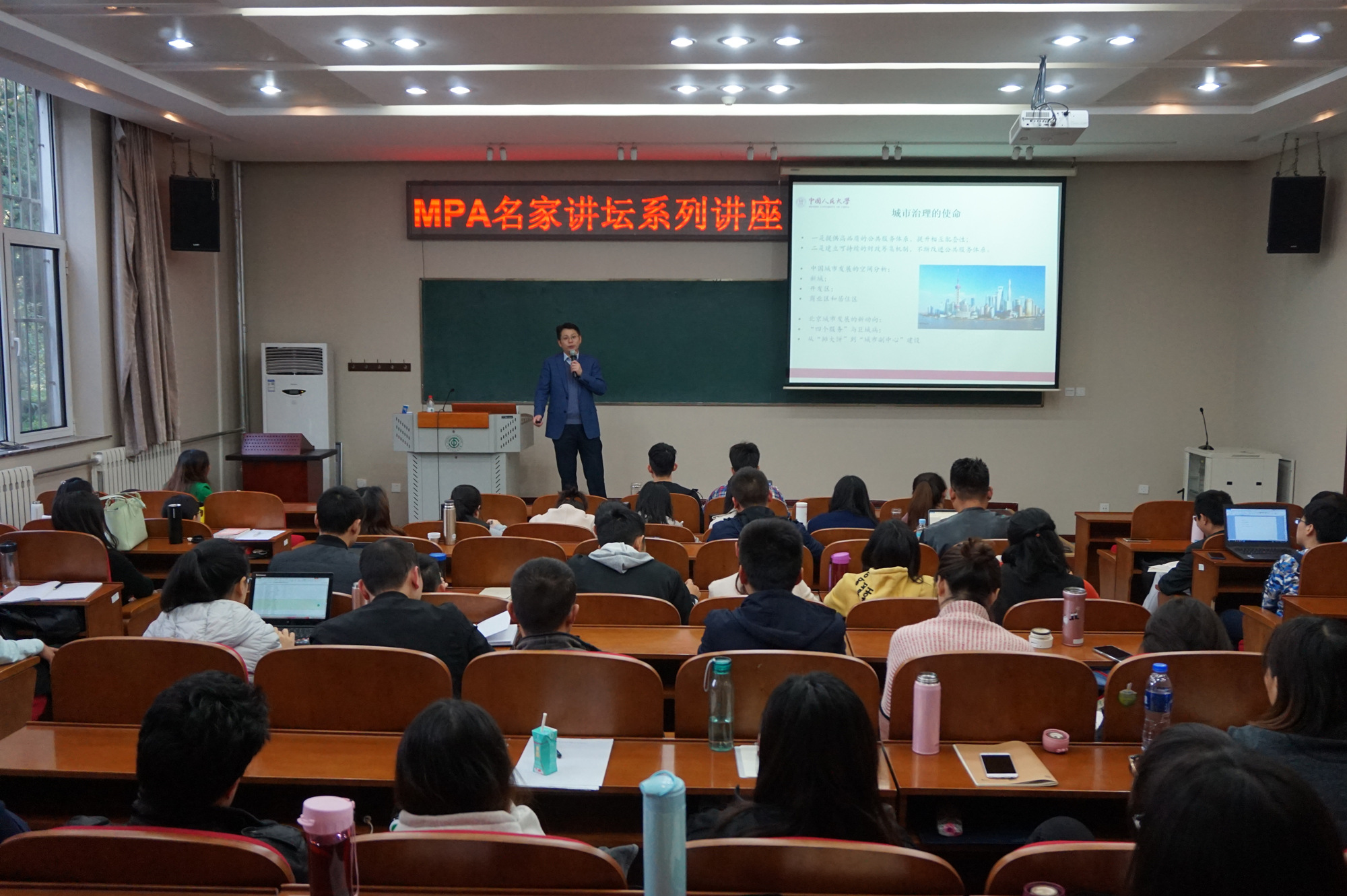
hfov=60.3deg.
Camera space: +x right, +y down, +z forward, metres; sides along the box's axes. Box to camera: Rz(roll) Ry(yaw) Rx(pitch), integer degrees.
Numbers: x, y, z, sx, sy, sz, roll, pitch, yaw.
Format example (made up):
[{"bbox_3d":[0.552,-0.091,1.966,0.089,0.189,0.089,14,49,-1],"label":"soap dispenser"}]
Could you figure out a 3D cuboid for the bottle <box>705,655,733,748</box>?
[{"bbox_3d":[0.107,0.608,2.769,0.066,0.225,0.060,1,6,3],"label":"bottle"}]

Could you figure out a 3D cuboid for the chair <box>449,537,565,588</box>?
[{"bbox_3d":[-0.698,0.835,5.185,0.500,0.968,0.550,1,6,3],"label":"chair"}]

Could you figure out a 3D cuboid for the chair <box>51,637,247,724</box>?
[{"bbox_3d":[-1.296,0.938,3.131,0.500,0.991,0.550,1,6,3],"label":"chair"}]

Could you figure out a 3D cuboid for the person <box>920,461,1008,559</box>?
[{"bbox_3d":[1.339,0.667,5.463,0.490,1.265,0.720,1,6,3],"label":"person"}]

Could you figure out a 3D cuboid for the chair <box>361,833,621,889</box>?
[{"bbox_3d":[-0.305,1.064,2.123,0.510,0.970,0.540,0,6,2],"label":"chair"}]

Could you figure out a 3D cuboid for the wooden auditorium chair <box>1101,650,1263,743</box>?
[{"bbox_3d":[1.391,1.001,3.319,0.540,1.006,0.560,1,6,2],"label":"wooden auditorium chair"}]

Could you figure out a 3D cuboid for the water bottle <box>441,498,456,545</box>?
[{"bbox_3d":[-1.158,0.385,5.995,0.061,0.233,0.061,0,6,2],"label":"water bottle"}]

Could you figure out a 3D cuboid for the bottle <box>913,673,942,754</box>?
[{"bbox_3d":[0.601,0.629,2.753,0.064,0.189,0.064,1,6,3],"label":"bottle"}]

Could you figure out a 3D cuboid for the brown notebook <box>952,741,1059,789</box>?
[{"bbox_3d":[0.768,0.726,2.690,0.180,0.014,0.255,1,6,4],"label":"brown notebook"}]

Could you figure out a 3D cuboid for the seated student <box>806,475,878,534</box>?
[{"bbox_3d":[0.970,0.751,6.837,0.460,1.257,0.750,1,6,2],"label":"seated student"}]

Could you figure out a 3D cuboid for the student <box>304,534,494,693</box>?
[{"bbox_3d":[-0.773,0.829,3.467,0.520,1.142,0.750,1,6,6],"label":"student"}]

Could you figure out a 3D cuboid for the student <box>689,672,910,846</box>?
[{"bbox_3d":[0.240,0.980,2.383,0.460,1.232,0.720,1,6,2],"label":"student"}]

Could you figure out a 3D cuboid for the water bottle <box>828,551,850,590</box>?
[{"bbox_3d":[0.755,0.568,5.242,0.080,0.174,0.080,1,6,2],"label":"water bottle"}]

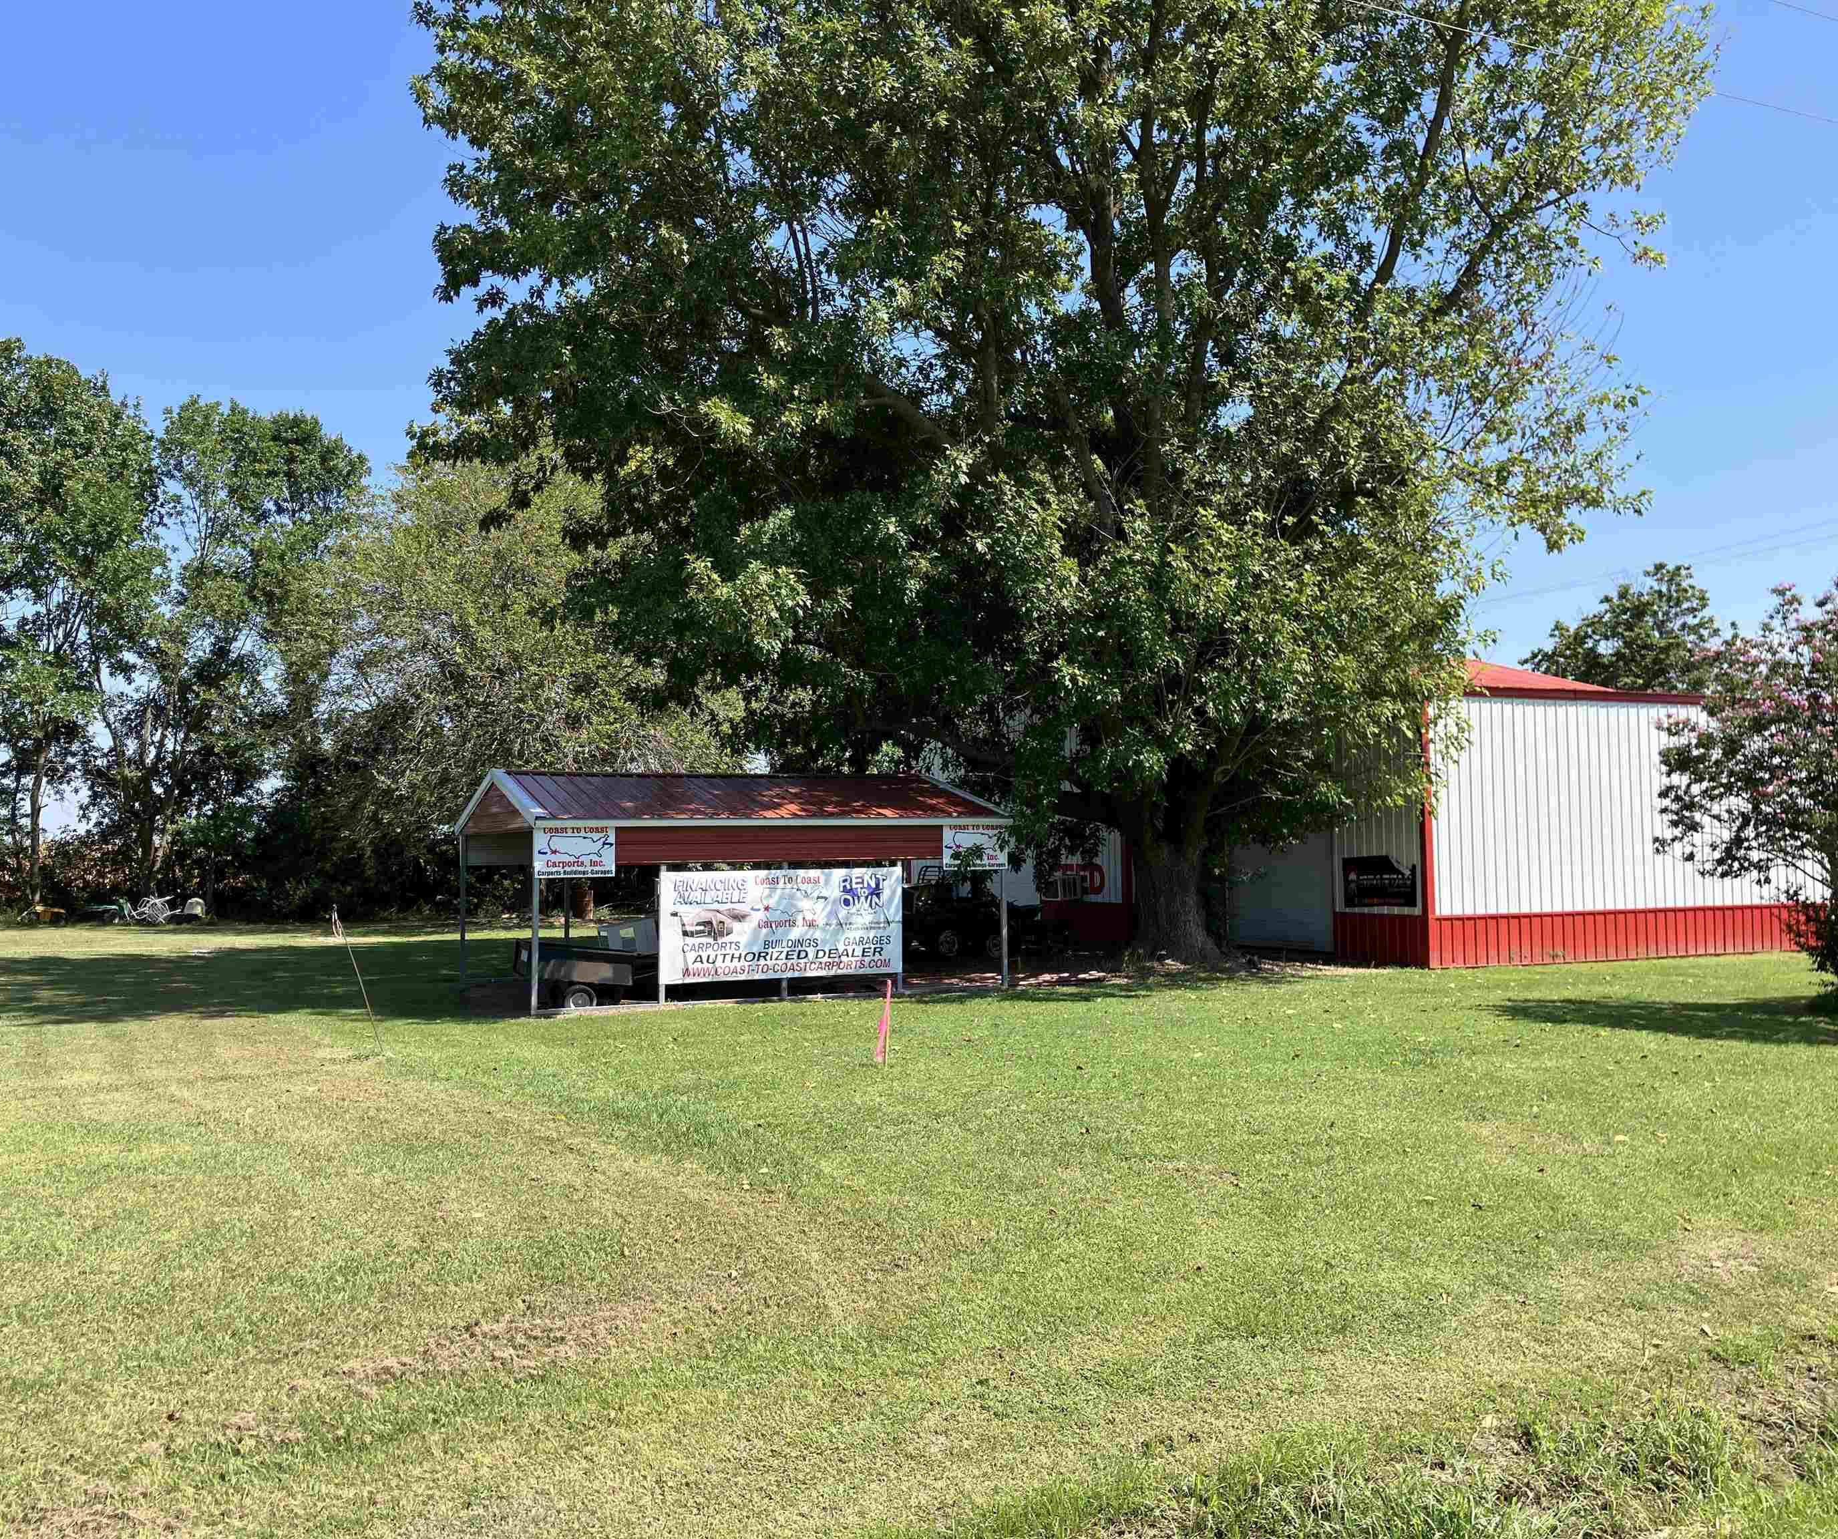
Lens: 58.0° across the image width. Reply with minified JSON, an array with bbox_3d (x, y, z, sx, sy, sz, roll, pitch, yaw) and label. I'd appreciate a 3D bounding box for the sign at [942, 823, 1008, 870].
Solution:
[{"bbox_3d":[0.703,0.960,20.666,0.920,0.600,0.040,1,-3,-26],"label":"sign"}]

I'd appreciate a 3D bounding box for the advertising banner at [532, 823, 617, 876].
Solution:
[{"bbox_3d":[-3.824,0.901,18.432,0.920,0.600,0.040,1,-3,-26],"label":"advertising banner"}]

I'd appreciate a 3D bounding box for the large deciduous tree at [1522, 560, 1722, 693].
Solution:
[{"bbox_3d":[21.256,-0.989,48.163,7.800,10.020,7.500,-1,-3,0],"label":"large deciduous tree"}]

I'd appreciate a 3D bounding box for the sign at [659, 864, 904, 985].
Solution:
[{"bbox_3d":[-1.571,1.811,19.492,3.040,1.250,0.040,1,-3,-26],"label":"sign"}]

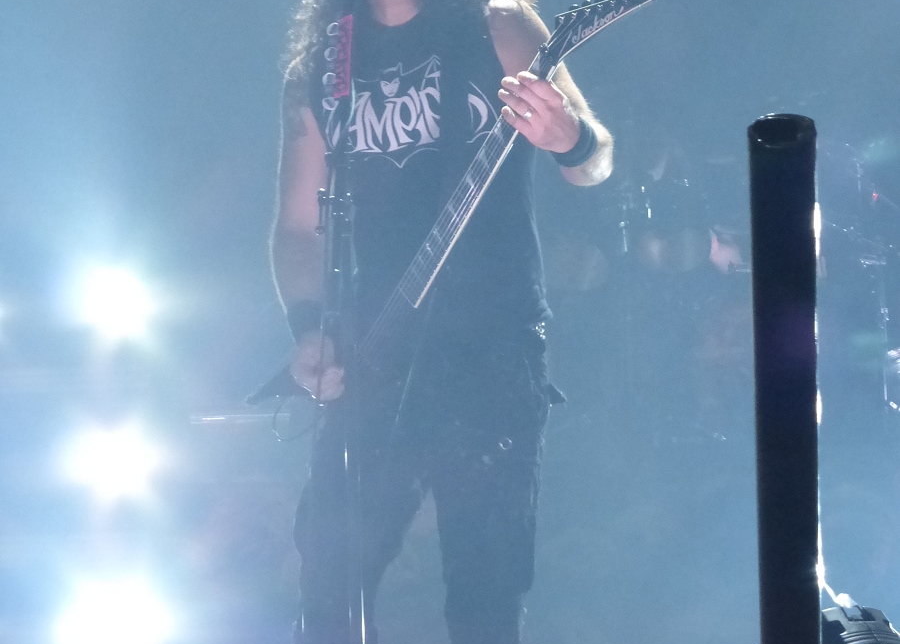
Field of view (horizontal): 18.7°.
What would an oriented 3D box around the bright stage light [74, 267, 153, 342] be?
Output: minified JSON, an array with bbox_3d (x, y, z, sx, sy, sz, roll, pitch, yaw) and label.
[{"bbox_3d":[-1.054,-0.058,8.603,0.260,0.250,0.220,-1,-8,0],"label":"bright stage light"}]

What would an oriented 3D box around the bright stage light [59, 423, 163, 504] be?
[{"bbox_3d":[-1.051,0.438,8.530,0.290,0.260,0.220,-1,-8,0],"label":"bright stage light"}]

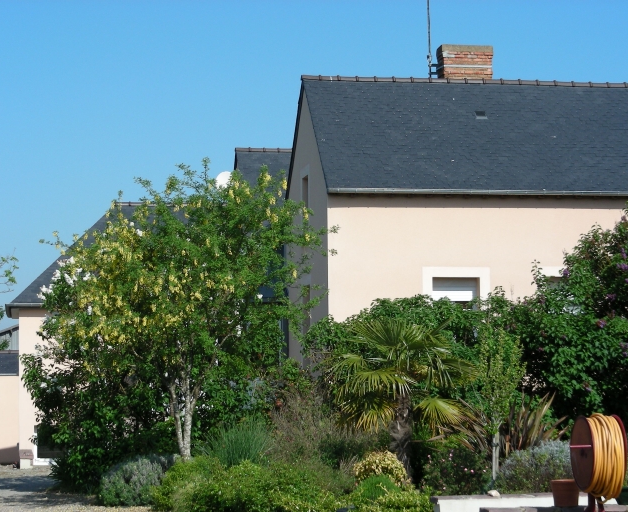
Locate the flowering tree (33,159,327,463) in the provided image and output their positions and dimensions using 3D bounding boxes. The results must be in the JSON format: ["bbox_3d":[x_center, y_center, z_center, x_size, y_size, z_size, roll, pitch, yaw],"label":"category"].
[{"bbox_3d":[-2.189,0.963,27.300,4.800,4.950,4.500,-1,-4,0],"label":"flowering tree"}]

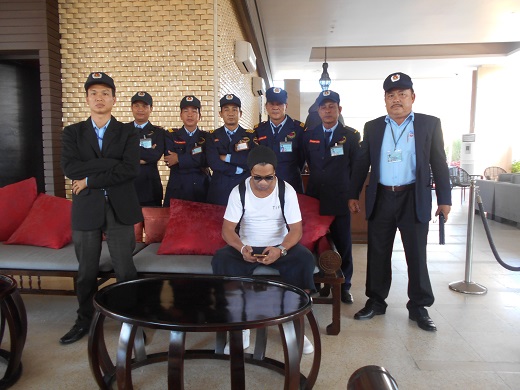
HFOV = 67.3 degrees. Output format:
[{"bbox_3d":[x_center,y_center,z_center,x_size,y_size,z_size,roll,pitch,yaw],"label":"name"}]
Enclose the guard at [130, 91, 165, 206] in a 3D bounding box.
[{"bbox_3d":[-1.017,-0.021,3.380,0.460,1.733,0.320,0,5,-8],"label":"guard"}]

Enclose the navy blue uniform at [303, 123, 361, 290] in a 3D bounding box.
[{"bbox_3d":[0.605,0.094,3.238,0.500,1.369,0.300,1,5,13],"label":"navy blue uniform"}]

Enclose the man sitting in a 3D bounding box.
[{"bbox_3d":[0.023,0.292,2.602,0.660,1.240,0.740,0,5,2],"label":"man sitting"}]

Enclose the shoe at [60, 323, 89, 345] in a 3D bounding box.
[{"bbox_3d":[-1.162,0.865,2.538,0.100,0.100,0.275,4,6,36],"label":"shoe"}]

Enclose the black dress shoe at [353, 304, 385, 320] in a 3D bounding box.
[{"bbox_3d":[0.816,0.844,2.883,0.270,0.100,0.100,-2,5,-22],"label":"black dress shoe"}]

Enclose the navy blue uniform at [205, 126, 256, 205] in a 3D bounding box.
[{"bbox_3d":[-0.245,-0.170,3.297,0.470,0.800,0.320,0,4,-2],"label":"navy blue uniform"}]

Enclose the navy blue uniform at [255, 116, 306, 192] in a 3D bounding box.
[{"bbox_3d":[0.168,-0.293,3.287,0.460,0.760,0.290,0,5,2],"label":"navy blue uniform"}]

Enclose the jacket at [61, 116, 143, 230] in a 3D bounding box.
[{"bbox_3d":[-0.972,-0.136,2.427,0.500,0.715,0.360,-1,5,-17],"label":"jacket"}]

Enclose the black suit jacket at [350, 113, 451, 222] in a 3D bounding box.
[{"bbox_3d":[0.983,-0.182,2.744,0.690,0.760,0.330,2,5,22],"label":"black suit jacket"}]

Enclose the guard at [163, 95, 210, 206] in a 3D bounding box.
[{"bbox_3d":[-0.623,0.010,3.310,0.460,1.675,0.340,0,4,-7],"label":"guard"}]

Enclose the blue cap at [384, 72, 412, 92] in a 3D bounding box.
[{"bbox_3d":[0.926,-0.764,2.649,0.185,0.135,0.260,2,5,24],"label":"blue cap"}]

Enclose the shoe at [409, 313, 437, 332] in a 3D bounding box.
[{"bbox_3d":[1.125,0.851,2.711,0.100,0.105,0.280,0,4,-8],"label":"shoe"}]

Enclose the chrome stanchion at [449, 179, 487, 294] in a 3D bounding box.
[{"bbox_3d":[1.866,0.354,3.474,0.340,0.989,0.340,0,5,0],"label":"chrome stanchion"}]

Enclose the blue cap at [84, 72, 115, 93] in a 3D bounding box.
[{"bbox_3d":[-0.962,-0.694,2.355,0.185,0.120,0.260,-1,4,-15],"label":"blue cap"}]

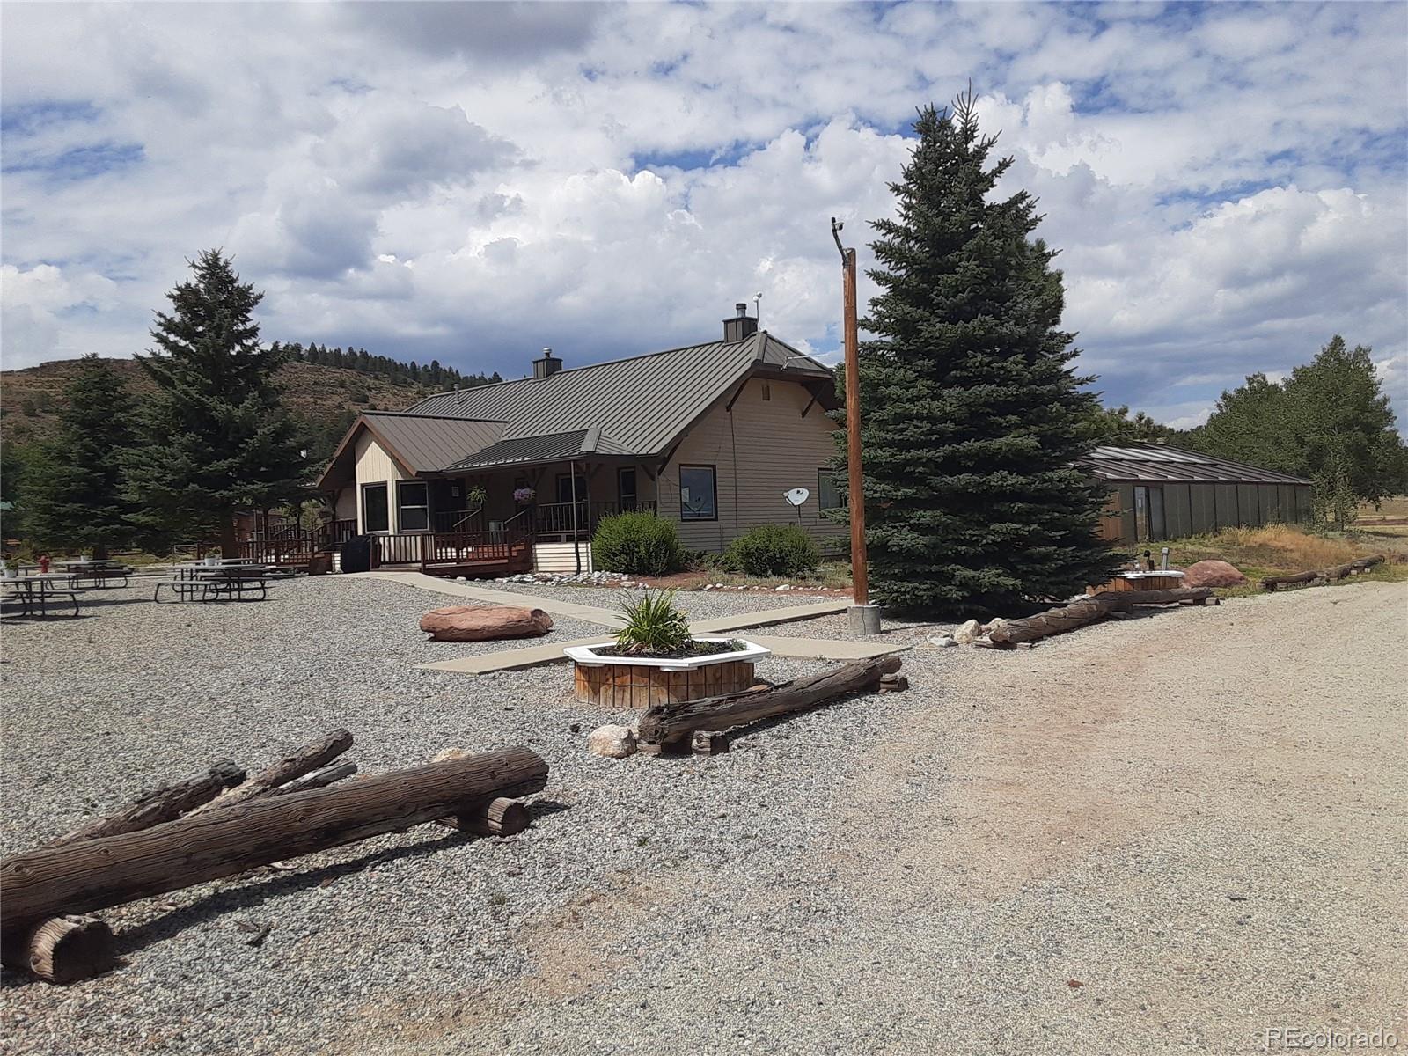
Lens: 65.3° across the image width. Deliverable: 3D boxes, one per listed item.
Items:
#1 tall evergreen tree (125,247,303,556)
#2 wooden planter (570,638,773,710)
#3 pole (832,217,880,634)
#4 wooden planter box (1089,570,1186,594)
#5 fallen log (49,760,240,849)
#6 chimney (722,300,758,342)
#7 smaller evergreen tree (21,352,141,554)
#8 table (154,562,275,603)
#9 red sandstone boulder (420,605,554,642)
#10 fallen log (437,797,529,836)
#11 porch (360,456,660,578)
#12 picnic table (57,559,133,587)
[{"bbox_3d":[-17.400,-4.133,39.500,6.100,11.480,6.100,-2,0,0],"label":"tall evergreen tree"},{"bbox_3d":[-0.322,1.216,9.300,1.840,0.365,1.600,-2,0,16],"label":"wooden planter"},{"bbox_3d":[1.974,-1.353,14.353,0.460,5.442,0.420,-2,0,0],"label":"pole"},{"bbox_3d":[7.710,1.004,19.591,1.800,0.410,1.700,-2,0,21],"label":"wooden planter box"},{"bbox_3d":[-2.738,1.402,5.421,0.160,0.160,2.000,-2,0,1],"label":"fallen log"},{"bbox_3d":[1.211,-6.626,35.549,0.850,1.270,0.800,-3,-1,42],"label":"chimney"},{"bbox_3d":[-19.899,-2.075,35.522,3.700,7.053,3.700,-2,0,-29],"label":"smaller evergreen tree"},{"bbox_3d":[-10.619,1.205,23.795,2.380,0.770,1.500,-3,-1,36],"label":"table"},{"bbox_3d":[-2.790,1.184,13.950,1.550,0.400,0.800,-2,0,-19],"label":"red sandstone boulder"},{"bbox_3d":[-1.115,1.396,5.500,0.560,0.165,0.170,-2,0,43],"label":"fallen log"},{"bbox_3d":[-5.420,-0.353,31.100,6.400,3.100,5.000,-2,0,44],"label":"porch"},{"bbox_3d":[-17.100,1.304,30.500,1.500,0.750,2.200,-2,0,-7],"label":"picnic table"}]

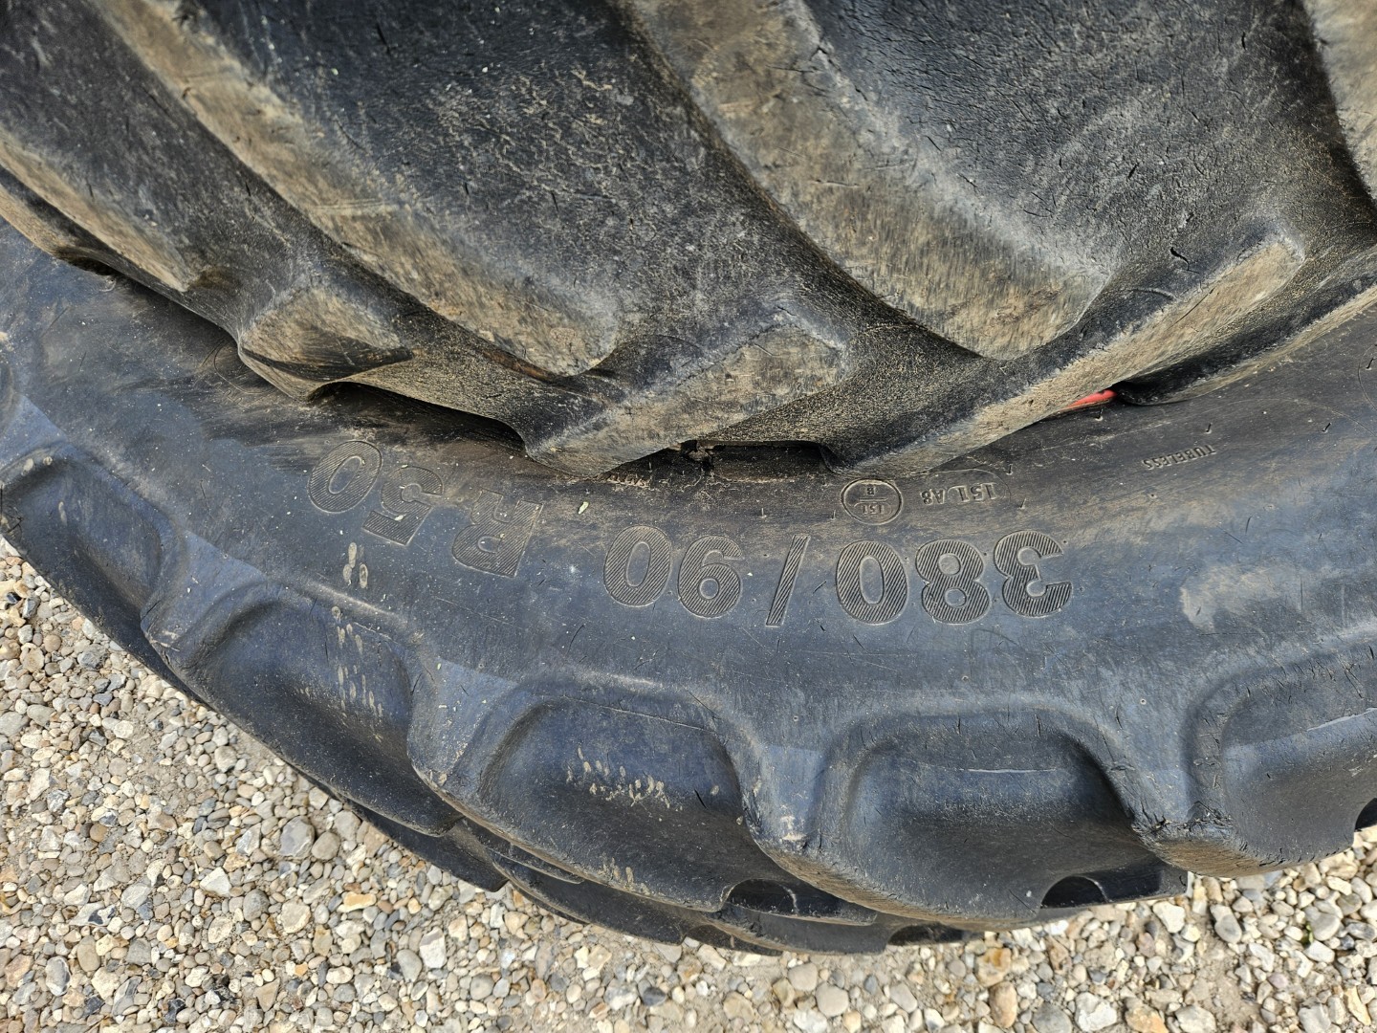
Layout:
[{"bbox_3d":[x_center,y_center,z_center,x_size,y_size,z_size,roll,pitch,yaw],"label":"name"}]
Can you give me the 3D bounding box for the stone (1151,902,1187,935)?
[{"bbox_3d":[0.598,0.492,1.131,0.030,0.021,0.037,-30,66,-7],"label":"stone"}]

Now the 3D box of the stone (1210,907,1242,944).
[{"bbox_3d":[0.648,0.493,1.104,0.023,0.016,0.043,-14,70,2],"label":"stone"}]

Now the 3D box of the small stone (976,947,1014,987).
[{"bbox_3d":[0.378,0.553,1.130,0.051,0.024,0.035,-26,66,-5],"label":"small stone"}]

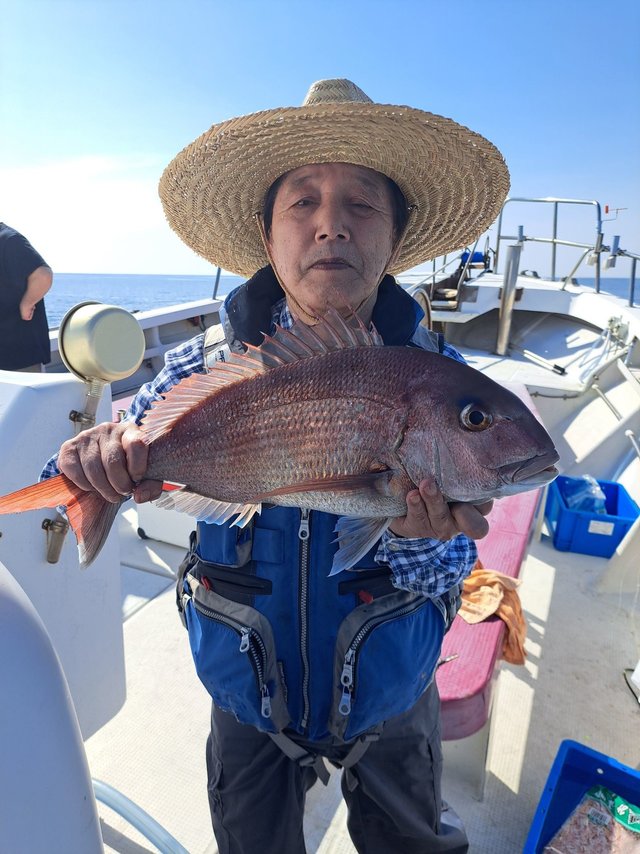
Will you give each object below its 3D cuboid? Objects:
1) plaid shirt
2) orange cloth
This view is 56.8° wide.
[{"bbox_3d":[-0.087,0.104,0.785,0.580,0.550,0.400,2,14,5],"label":"plaid shirt"},{"bbox_3d":[0.582,0.650,1.987,0.250,0.210,0.340,7,16,24],"label":"orange cloth"}]

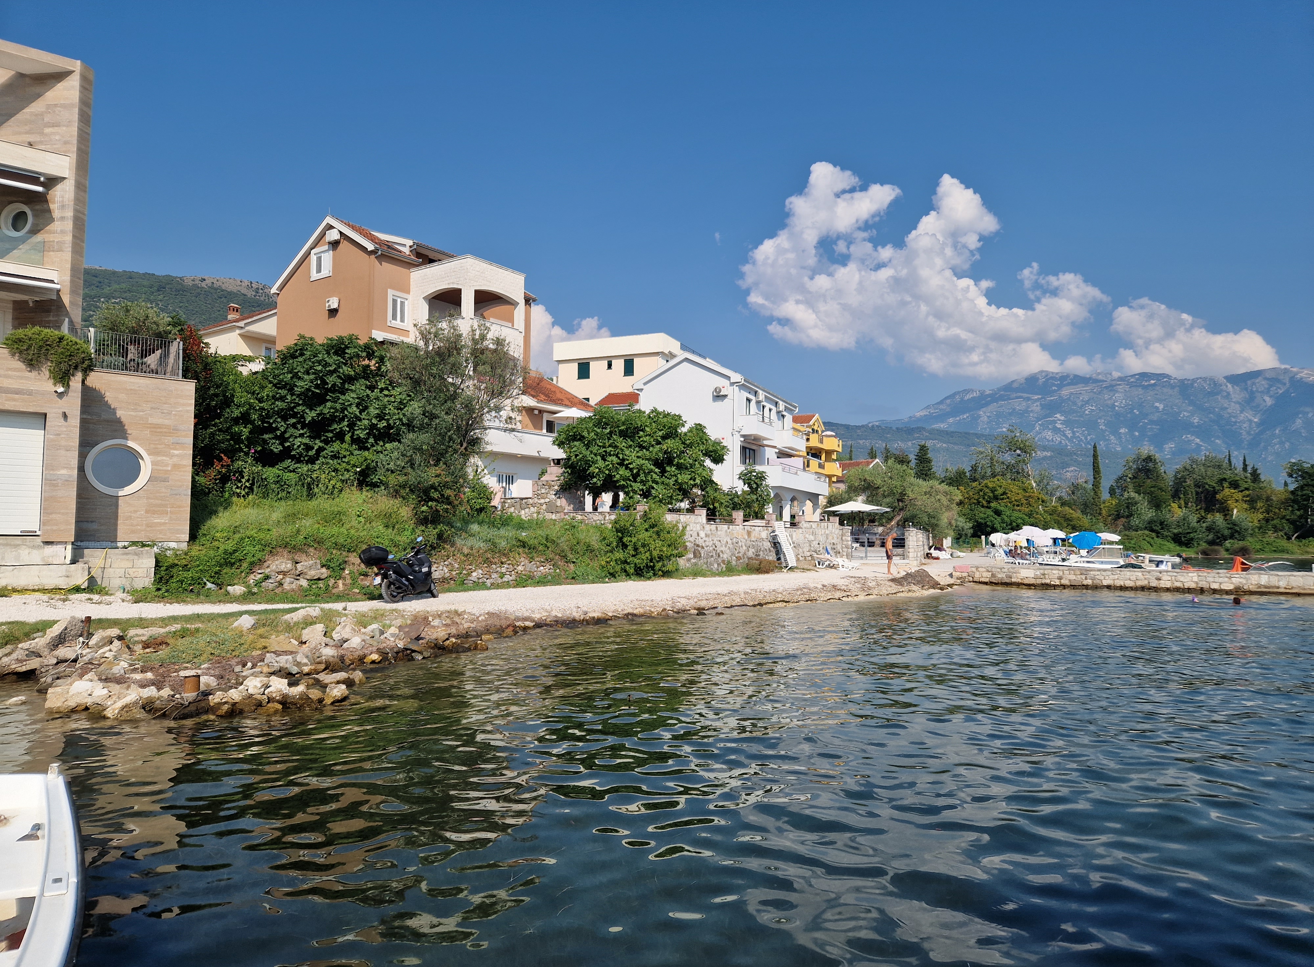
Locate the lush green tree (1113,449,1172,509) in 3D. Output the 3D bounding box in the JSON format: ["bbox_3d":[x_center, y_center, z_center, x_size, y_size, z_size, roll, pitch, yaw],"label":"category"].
[{"bbox_3d":[55.438,-0.176,100.000,7.000,7.600,7.000,-1,-4,29],"label":"lush green tree"}]

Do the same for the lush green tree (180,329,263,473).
[{"bbox_3d":[-12.200,-2.088,24.500,2.400,4.400,2.500,2,-4,-26],"label":"lush green tree"}]

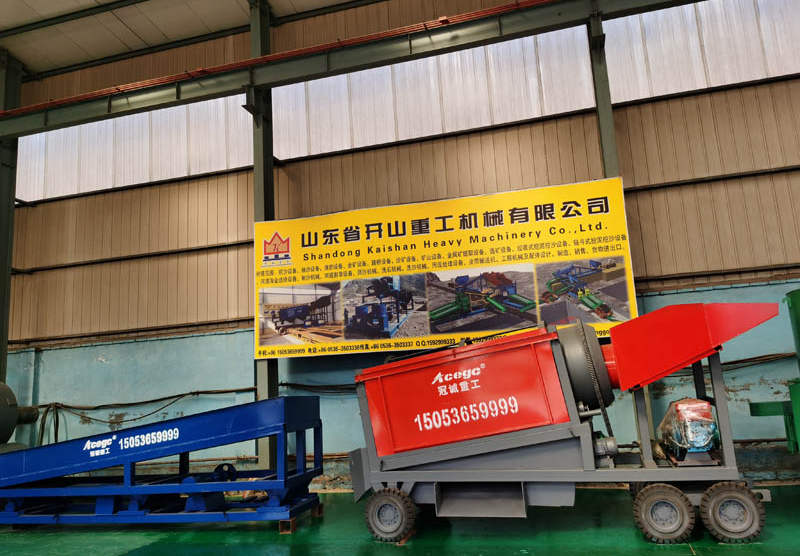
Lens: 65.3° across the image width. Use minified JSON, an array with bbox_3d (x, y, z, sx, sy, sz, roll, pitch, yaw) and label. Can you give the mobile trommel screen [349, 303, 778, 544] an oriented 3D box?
[{"bbox_3d":[1.822,1.665,7.284,4.800,2.337,1.633,-6,-10,18],"label":"mobile trommel screen"}]

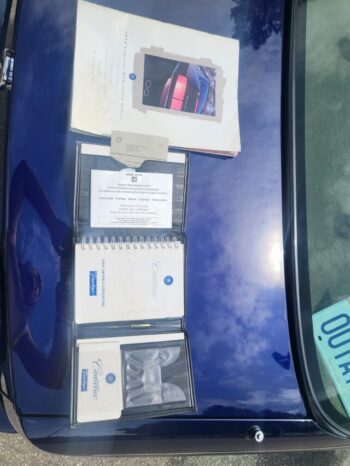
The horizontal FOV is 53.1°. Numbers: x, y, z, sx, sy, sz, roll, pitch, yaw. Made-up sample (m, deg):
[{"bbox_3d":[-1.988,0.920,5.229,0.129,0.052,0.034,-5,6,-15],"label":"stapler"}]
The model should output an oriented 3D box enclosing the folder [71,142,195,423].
[{"bbox_3d":[-0.067,0.077,0.608,0.203,0.030,0.460,1,82,-17],"label":"folder"}]

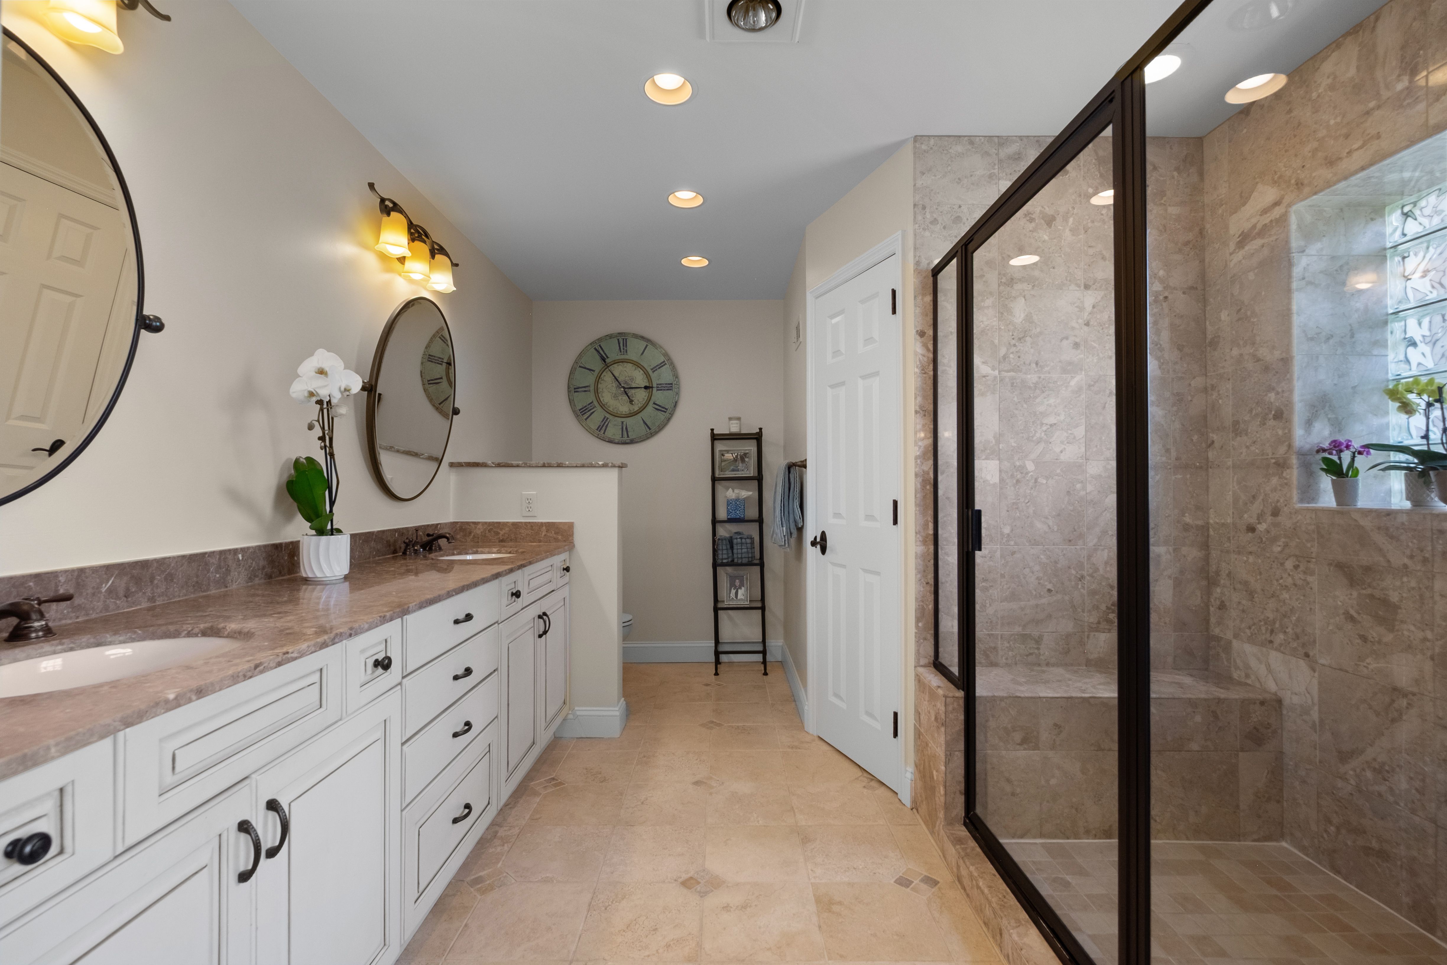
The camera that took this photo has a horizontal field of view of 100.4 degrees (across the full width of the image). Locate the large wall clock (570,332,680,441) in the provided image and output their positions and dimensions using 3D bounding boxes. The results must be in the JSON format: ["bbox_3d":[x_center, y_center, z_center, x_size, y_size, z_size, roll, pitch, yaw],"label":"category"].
[{"bbox_3d":[-0.673,-0.636,4.077,0.755,0.755,0.040,0,-1,0],"label":"large wall clock"}]

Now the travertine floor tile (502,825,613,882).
[{"bbox_3d":[-0.530,1.188,1.929,0.310,0.011,0.293,0,-1,0],"label":"travertine floor tile"}]

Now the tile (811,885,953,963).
[{"bbox_3d":[0.417,1.198,1.650,0.309,0.012,0.301,0,0,0],"label":"tile"}]

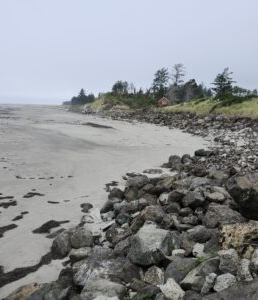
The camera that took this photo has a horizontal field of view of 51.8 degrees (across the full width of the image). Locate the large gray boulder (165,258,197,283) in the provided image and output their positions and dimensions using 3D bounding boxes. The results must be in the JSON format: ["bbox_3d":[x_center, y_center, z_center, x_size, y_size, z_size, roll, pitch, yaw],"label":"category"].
[{"bbox_3d":[0.688,1.564,3.450,0.450,0.330,0.440,4,11,13],"label":"large gray boulder"}]

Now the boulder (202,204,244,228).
[{"bbox_3d":[1.831,1.288,5.150,0.860,0.470,0.650,5,12,21],"label":"boulder"}]

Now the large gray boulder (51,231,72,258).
[{"bbox_3d":[-1.352,1.908,5.351,0.398,0.540,0.437,-2,12,-15],"label":"large gray boulder"}]

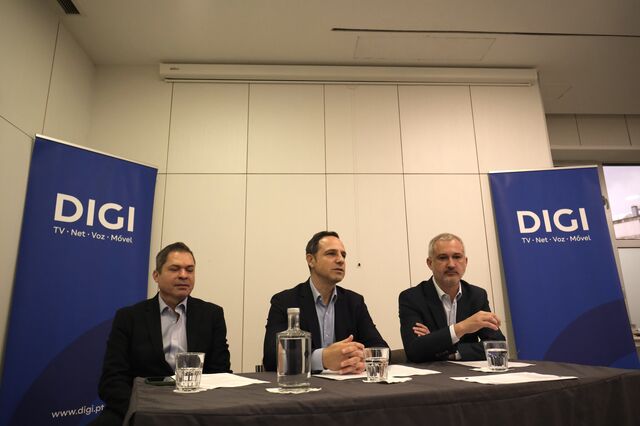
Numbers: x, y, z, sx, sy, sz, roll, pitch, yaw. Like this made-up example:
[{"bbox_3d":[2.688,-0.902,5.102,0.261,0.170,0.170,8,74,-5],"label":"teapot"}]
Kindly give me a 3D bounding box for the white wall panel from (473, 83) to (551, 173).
[{"bbox_3d":[1.711,-0.805,3.848,0.667,0.958,0.035,0,-14,-3],"label":"white wall panel"}]

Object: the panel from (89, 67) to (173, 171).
[{"bbox_3d":[-1.635,-0.814,3.687,0.697,1.006,0.035,0,-14,-3],"label":"panel"}]

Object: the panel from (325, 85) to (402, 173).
[{"bbox_3d":[0.379,-0.799,3.781,0.667,0.958,0.035,0,-14,-3],"label":"panel"}]

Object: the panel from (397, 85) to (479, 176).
[{"bbox_3d":[1.045,-0.802,3.815,0.667,0.958,0.035,0,-14,-3],"label":"panel"}]

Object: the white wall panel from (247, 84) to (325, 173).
[{"bbox_3d":[-0.287,-0.796,3.748,0.667,0.958,0.035,0,-14,-3],"label":"white wall panel"}]

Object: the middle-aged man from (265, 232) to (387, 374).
[{"bbox_3d":[0.036,0.702,1.748,0.570,1.320,0.720,3,-14,-17],"label":"middle-aged man"}]

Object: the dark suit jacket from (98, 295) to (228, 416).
[{"bbox_3d":[-0.640,0.620,1.745,0.570,0.570,0.380,4,-14,-20],"label":"dark suit jacket"}]

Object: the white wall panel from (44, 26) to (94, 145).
[{"bbox_3d":[-1.997,-0.879,3.391,0.035,1.006,0.535,0,-14,-3],"label":"white wall panel"}]

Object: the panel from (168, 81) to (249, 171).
[{"bbox_3d":[-0.954,-0.793,3.715,0.667,0.958,0.035,0,-14,-3],"label":"panel"}]

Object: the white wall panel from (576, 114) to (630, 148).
[{"bbox_3d":[3.233,-0.939,4.878,0.591,0.362,0.035,0,-14,-3],"label":"white wall panel"}]

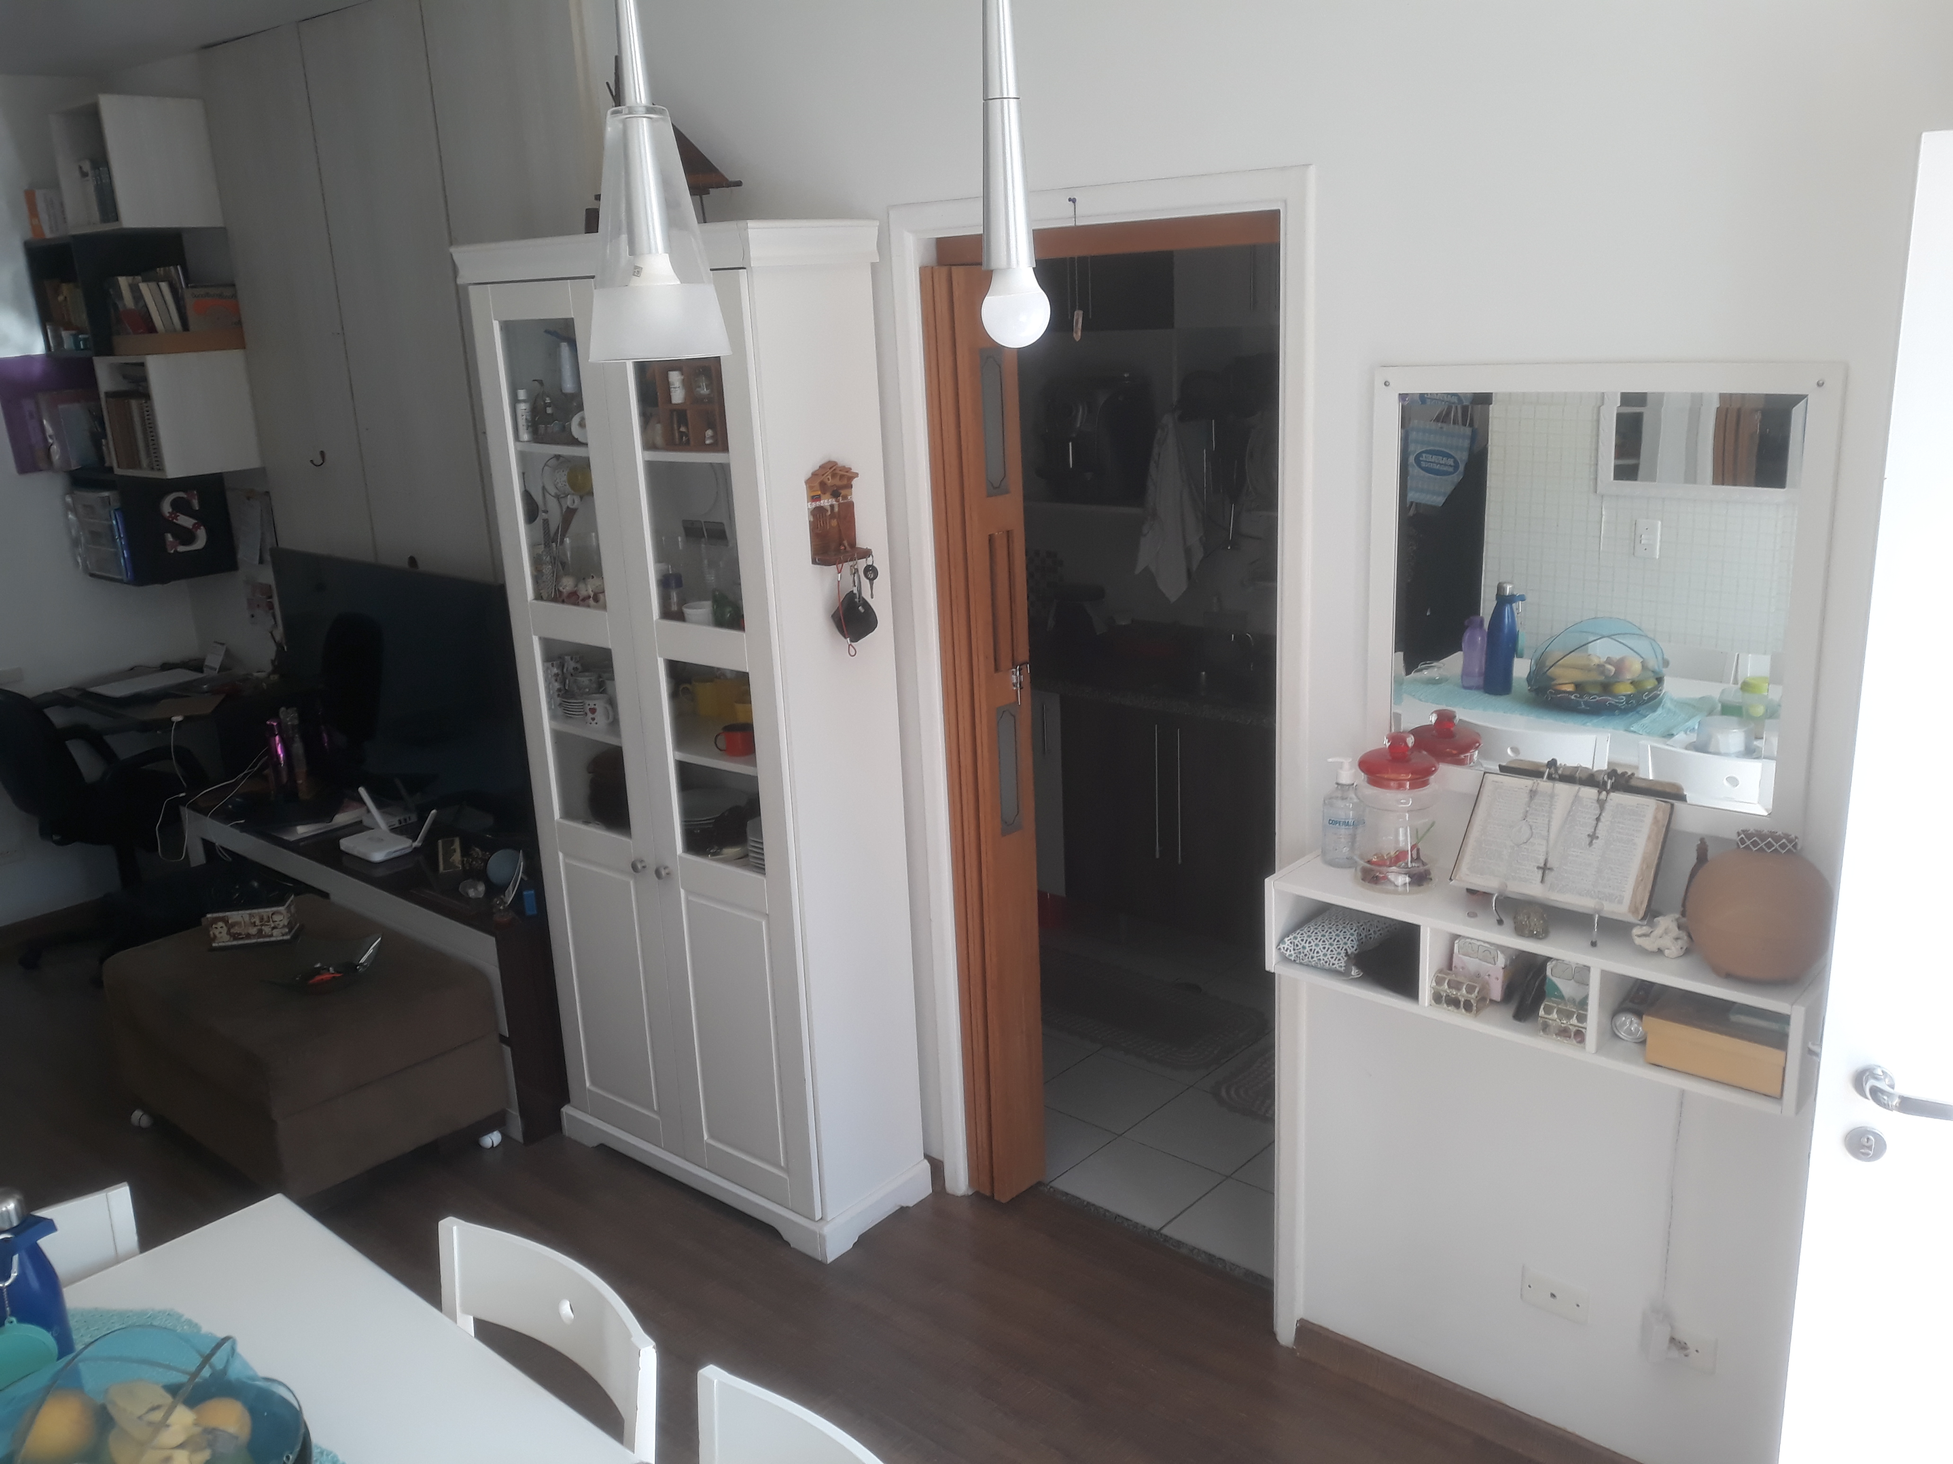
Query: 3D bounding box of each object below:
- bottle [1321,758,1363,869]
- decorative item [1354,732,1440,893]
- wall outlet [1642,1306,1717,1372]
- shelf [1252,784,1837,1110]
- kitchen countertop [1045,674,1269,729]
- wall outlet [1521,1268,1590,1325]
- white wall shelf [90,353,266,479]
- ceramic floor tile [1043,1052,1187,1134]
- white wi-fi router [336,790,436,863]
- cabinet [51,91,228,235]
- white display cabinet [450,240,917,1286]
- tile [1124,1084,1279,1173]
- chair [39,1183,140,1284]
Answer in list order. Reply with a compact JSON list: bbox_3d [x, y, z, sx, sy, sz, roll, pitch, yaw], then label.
[{"bbox_3d":[0.619,0.131,2.547,0.074,0.183,0.072,-1,16,4],"label":"bottle"},{"bbox_3d":[0.675,0.120,2.446,0.126,0.253,0.126,11,20,40],"label":"decorative item"},{"bbox_3d":[1.124,0.984,2.445,0.115,0.067,0.014,11,20,40],"label":"wall outlet"},{"bbox_3d":[0.860,0.359,2.366,0.810,0.160,0.210,10,20,39],"label":"shelf"},{"bbox_3d":[0.581,-0.163,4.781,1.600,0.036,0.550,10,20,39],"label":"kitchen countertop"},{"bbox_3d":[0.981,0.957,2.583,0.115,0.070,0.010,10,20,39],"label":"wall outlet"},{"bbox_3d":[-2.608,-1.045,4.983,0.410,0.375,0.304,11,20,40],"label":"white wall shelf"},{"bbox_3d":[0.341,0.943,3.963,0.308,0.010,0.319,10,20,39],"label":"ceramic floor tile"},{"bbox_3d":[-1.706,0.275,4.360,0.420,0.142,0.137,11,20,40],"label":"white wi-fi router"},{"bbox_3d":[-2.636,-1.766,4.780,0.410,0.373,0.304,11,20,40],"label":"cabinet"},{"bbox_3d":[-0.623,0.011,3.437,0.964,2.146,0.345,10,20,39],"label":"white display cabinet"},{"bbox_3d":[0.573,0.990,3.773,0.310,0.010,0.302,11,20,40],"label":"tile"},{"bbox_3d":[-1.188,1.111,1.980,0.480,0.850,0.440,10,20,39],"label":"chair"}]

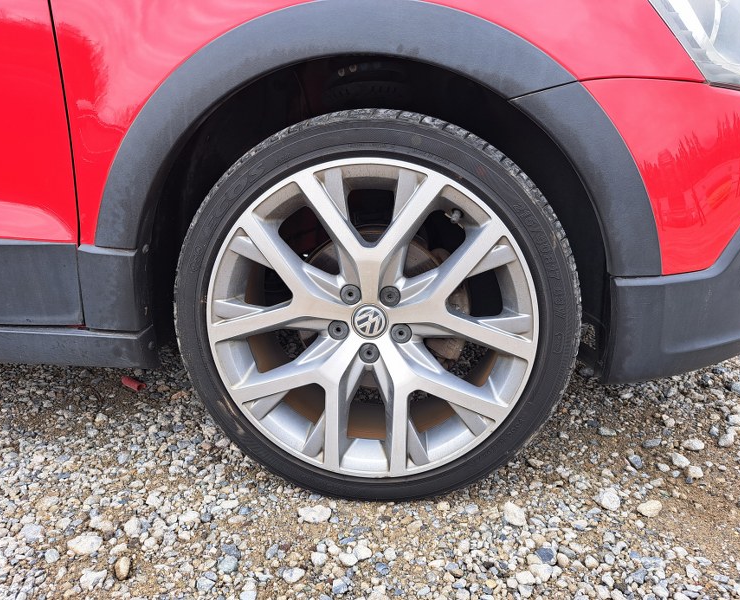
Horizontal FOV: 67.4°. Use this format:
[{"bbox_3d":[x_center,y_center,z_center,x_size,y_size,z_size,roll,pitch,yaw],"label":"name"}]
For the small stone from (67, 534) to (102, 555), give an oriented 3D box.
[{"bbox_3d":[-0.393,0.336,0.764,0.046,0.024,0.031,-3,15,-8],"label":"small stone"}]

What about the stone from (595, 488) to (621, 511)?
[{"bbox_3d":[0.367,0.308,0.856,0.037,0.027,0.044,7,16,25],"label":"stone"}]

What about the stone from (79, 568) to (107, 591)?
[{"bbox_3d":[-0.349,0.354,0.701,0.032,0.021,0.029,-6,16,-19],"label":"stone"}]

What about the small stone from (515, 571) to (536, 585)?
[{"bbox_3d":[0.198,0.353,0.705,0.026,0.015,0.019,10,18,32],"label":"small stone"}]

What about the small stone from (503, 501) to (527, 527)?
[{"bbox_3d":[0.216,0.321,0.831,0.029,0.024,0.045,-5,15,-17],"label":"small stone"}]

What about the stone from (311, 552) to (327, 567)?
[{"bbox_3d":[-0.068,0.344,0.735,0.020,0.015,0.020,-3,15,-10],"label":"stone"}]

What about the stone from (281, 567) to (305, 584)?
[{"bbox_3d":[-0.097,0.352,0.707,0.029,0.017,0.022,-6,16,-21],"label":"stone"}]

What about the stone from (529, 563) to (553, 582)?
[{"bbox_3d":[0.222,0.352,0.718,0.027,0.018,0.028,9,17,31],"label":"stone"}]

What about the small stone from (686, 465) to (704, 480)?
[{"bbox_3d":[0.550,0.291,0.936,0.024,0.017,0.027,10,18,32],"label":"small stone"}]

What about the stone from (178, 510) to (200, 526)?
[{"bbox_3d":[-0.266,0.322,0.818,0.031,0.019,0.025,-9,17,-31],"label":"stone"}]

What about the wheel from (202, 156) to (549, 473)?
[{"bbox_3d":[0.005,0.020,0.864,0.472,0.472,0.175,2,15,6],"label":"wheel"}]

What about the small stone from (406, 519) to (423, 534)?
[{"bbox_3d":[0.065,0.331,0.808,0.017,0.015,0.027,12,19,40],"label":"small stone"}]

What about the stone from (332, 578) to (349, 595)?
[{"bbox_3d":[-0.037,0.359,0.695,0.020,0.014,0.022,-4,15,-16],"label":"stone"}]

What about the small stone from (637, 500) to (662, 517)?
[{"bbox_3d":[0.427,0.318,0.845,0.042,0.022,0.026,-6,15,-23],"label":"small stone"}]

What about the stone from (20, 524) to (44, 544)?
[{"bbox_3d":[-0.479,0.332,0.787,0.029,0.021,0.031,-3,15,-10],"label":"stone"}]

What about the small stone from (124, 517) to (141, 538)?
[{"bbox_3d":[-0.342,0.327,0.798,0.024,0.022,0.033,-6,16,-19],"label":"small stone"}]

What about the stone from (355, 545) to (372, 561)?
[{"bbox_3d":[-0.009,0.343,0.754,0.025,0.016,0.023,0,14,1],"label":"stone"}]

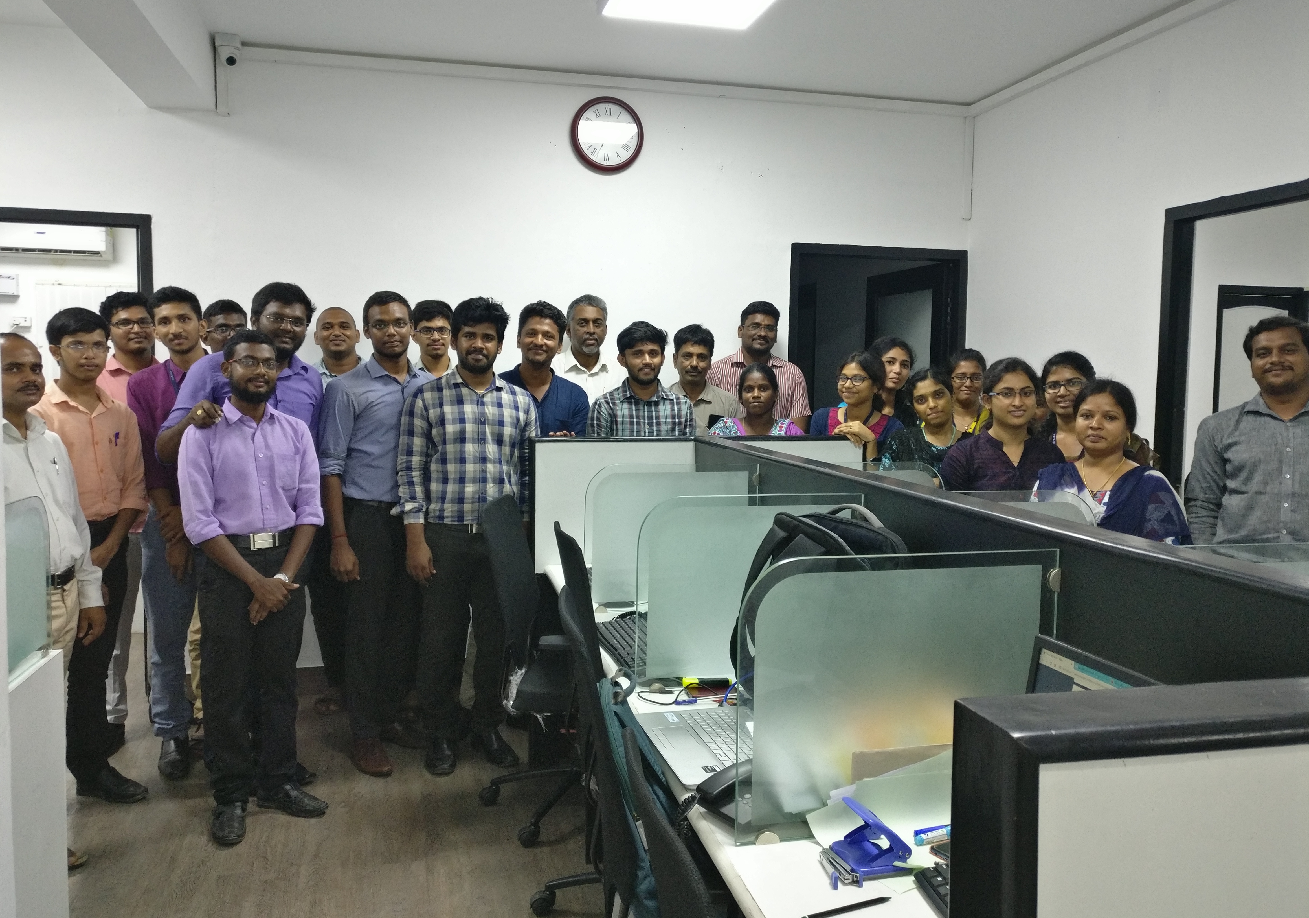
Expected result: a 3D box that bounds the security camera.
[{"bbox_3d":[-1.758,-1.682,4.365,0.110,0.135,0.120,-2,6,-33],"label":"security camera"}]

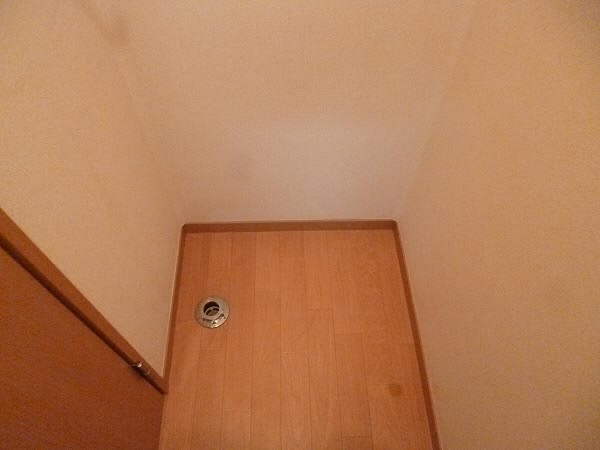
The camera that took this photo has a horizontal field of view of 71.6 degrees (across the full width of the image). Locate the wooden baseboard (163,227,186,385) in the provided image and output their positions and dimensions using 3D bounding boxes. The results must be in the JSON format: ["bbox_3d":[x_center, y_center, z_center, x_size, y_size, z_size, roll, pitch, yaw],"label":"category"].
[{"bbox_3d":[-0.370,0.215,1.225,0.011,0.058,0.482,-2,57,-4],"label":"wooden baseboard"}]

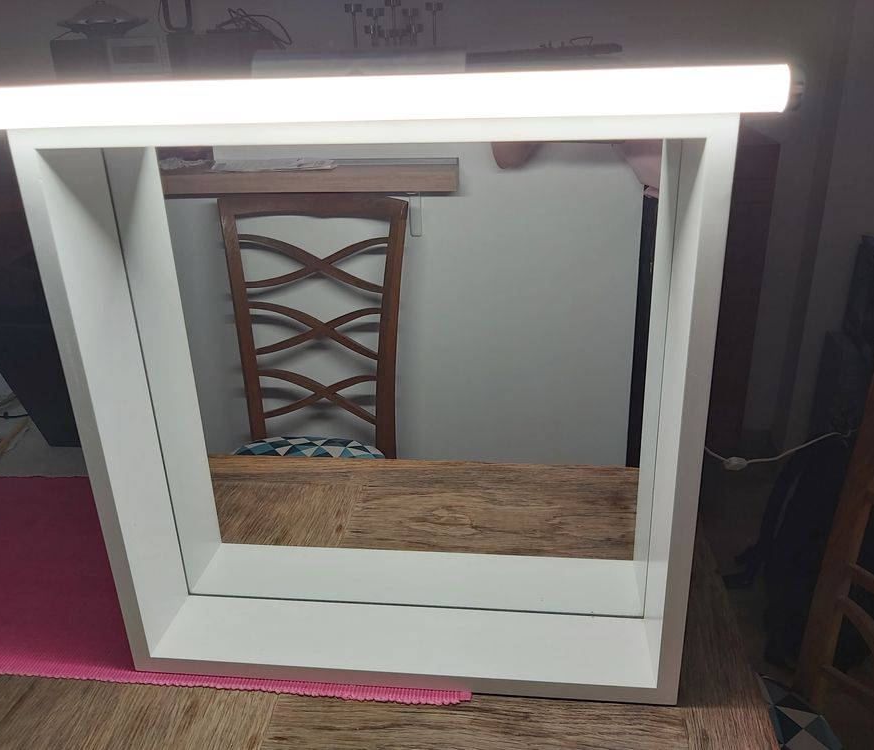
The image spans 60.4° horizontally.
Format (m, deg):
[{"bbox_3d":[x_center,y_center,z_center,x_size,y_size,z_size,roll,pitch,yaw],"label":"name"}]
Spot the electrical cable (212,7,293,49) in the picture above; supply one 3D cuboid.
[{"bbox_3d":[-0.512,-0.963,2.084,0.215,0.105,0.140,1,22,7],"label":"electrical cable"}]

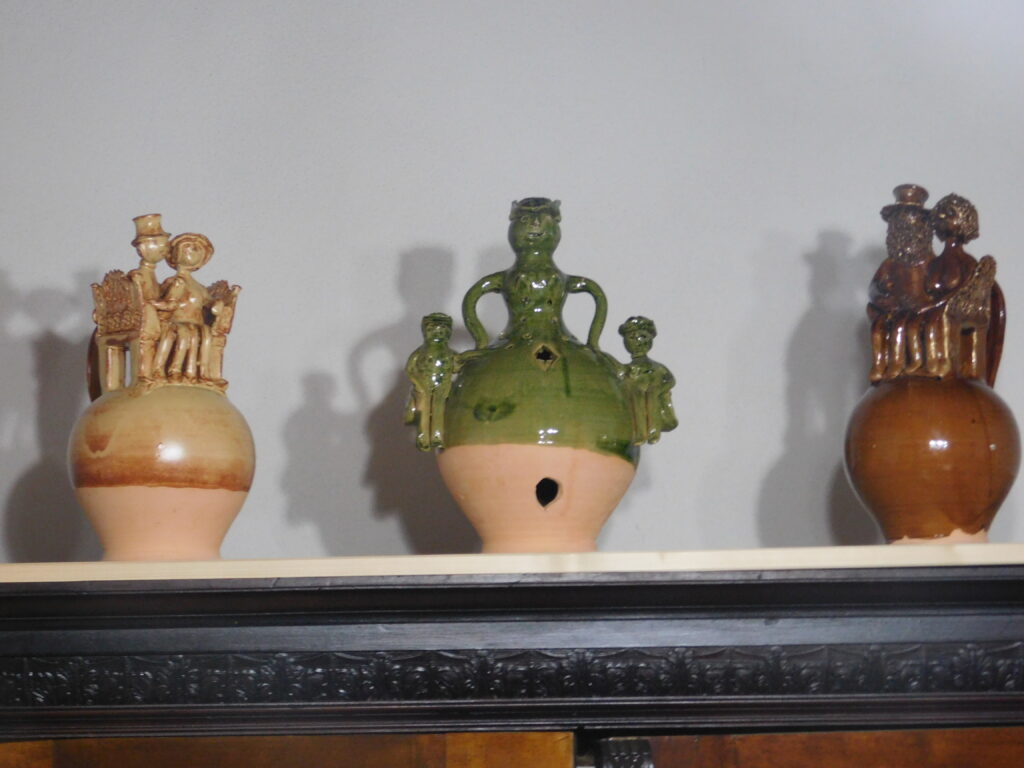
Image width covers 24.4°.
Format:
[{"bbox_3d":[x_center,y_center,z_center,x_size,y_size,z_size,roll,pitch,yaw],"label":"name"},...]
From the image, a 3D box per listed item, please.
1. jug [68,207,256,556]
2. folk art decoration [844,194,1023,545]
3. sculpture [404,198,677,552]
[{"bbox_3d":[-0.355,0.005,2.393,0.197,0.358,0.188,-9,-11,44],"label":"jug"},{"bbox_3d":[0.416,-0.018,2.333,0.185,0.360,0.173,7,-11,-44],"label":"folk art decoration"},{"bbox_3d":[0.025,-0.008,2.360,0.271,0.362,0.207,0,-8,-3],"label":"sculpture"}]

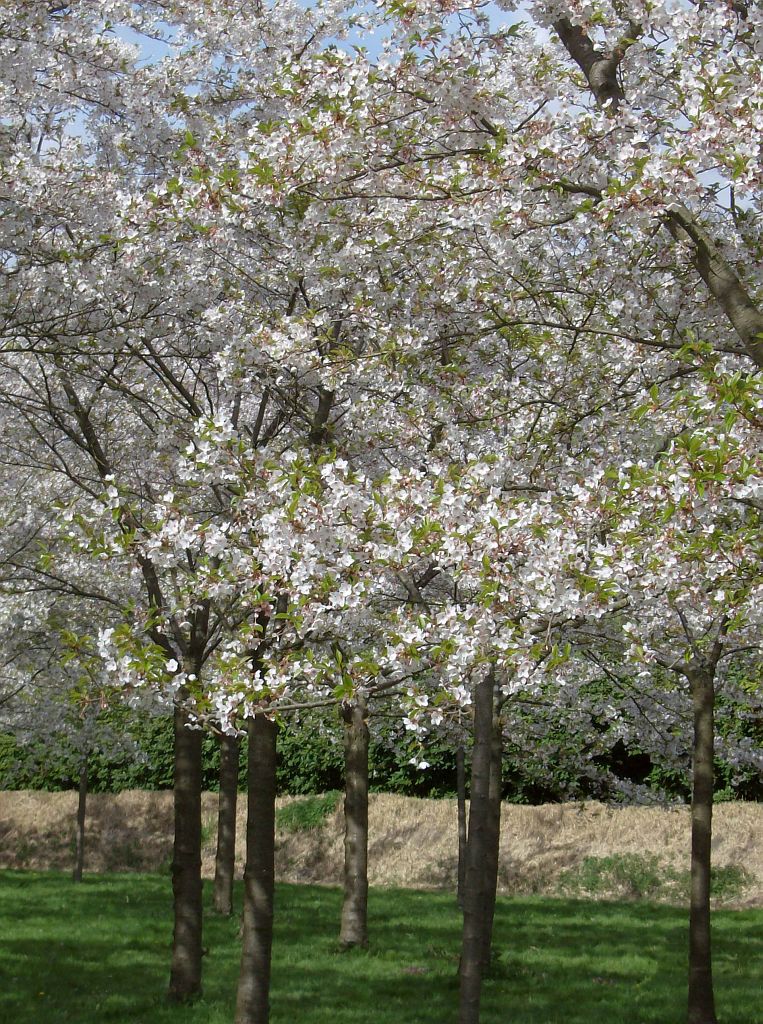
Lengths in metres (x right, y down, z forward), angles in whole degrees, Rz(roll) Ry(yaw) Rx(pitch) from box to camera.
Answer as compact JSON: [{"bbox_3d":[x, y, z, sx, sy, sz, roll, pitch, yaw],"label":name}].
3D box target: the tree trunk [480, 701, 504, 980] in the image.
[{"bbox_3d":[0.755,2.369,23.795,0.193,2.061,0.193,1,-4,0],"label":"tree trunk"}]

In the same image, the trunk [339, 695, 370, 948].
[{"bbox_3d":[-0.205,2.535,26.454,0.223,2.094,0.223,1,-4,0],"label":"trunk"}]

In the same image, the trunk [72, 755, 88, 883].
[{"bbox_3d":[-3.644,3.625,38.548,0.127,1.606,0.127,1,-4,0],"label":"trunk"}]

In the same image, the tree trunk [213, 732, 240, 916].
[{"bbox_3d":[-1.517,3.002,31.206,0.200,1.827,0.200,1,-4,0],"label":"tree trunk"}]

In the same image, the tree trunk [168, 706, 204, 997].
[{"bbox_3d":[-1.229,2.132,20.455,0.198,1.963,0.198,1,-4,0],"label":"tree trunk"}]

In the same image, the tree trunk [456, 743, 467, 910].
[{"bbox_3d":[0.855,3.223,33.282,0.094,1.782,0.094,1,-4,0],"label":"tree trunk"}]

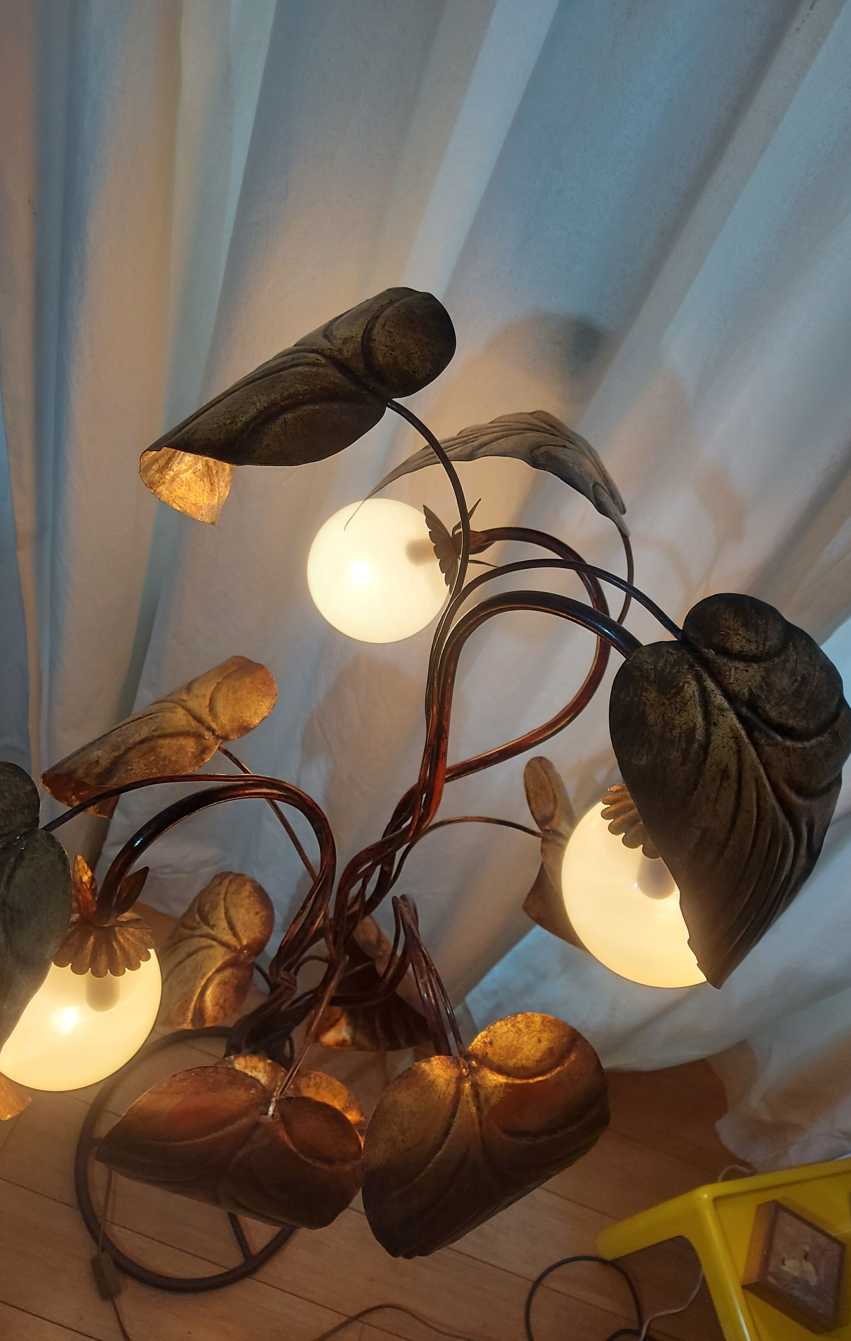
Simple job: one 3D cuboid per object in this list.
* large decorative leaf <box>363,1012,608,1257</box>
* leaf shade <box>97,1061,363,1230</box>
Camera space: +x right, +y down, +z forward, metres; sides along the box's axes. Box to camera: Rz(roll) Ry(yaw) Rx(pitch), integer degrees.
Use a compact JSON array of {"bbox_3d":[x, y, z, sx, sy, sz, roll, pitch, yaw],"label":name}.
[{"bbox_3d":[0.046,0.355,0.707,0.148,0.215,0.092,12,29,-16],"label":"large decorative leaf"},{"bbox_3d":[-0.148,0.358,0.700,0.190,0.100,0.090,18,50,-4],"label":"leaf shade"}]

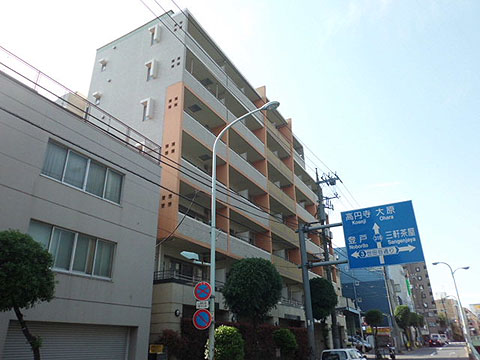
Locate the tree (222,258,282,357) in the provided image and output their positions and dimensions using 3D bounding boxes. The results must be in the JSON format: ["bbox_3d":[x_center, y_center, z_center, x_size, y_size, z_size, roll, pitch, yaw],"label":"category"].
[{"bbox_3d":[0.479,5.403,13.580,2.300,4.850,2.300,-1,-25,0],"label":"tree"}]

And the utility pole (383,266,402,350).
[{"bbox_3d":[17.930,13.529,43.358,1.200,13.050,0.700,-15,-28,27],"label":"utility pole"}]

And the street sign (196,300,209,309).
[{"bbox_3d":[-1.214,4.051,11.674,0.410,0.220,0.040,-5,-25,9],"label":"street sign"}]

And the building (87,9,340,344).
[{"bbox_3d":[-0.204,4.047,30.242,8.800,21.400,26.200,-15,-28,27],"label":"building"}]

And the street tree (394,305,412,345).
[{"bbox_3d":[20.793,18.536,45.126,2.100,5.350,2.100,-15,-28,27],"label":"street tree"}]

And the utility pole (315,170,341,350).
[{"bbox_3d":[6.372,5.336,23.967,1.500,13.500,0.800,-15,-28,27],"label":"utility pole"}]

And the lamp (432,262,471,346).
[{"bbox_3d":[24.115,13.748,39.329,3.500,9.900,0.450,-15,-28,27],"label":"lamp"}]

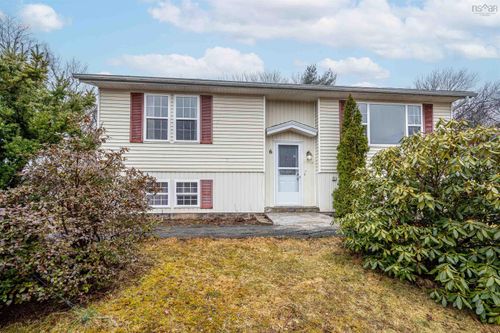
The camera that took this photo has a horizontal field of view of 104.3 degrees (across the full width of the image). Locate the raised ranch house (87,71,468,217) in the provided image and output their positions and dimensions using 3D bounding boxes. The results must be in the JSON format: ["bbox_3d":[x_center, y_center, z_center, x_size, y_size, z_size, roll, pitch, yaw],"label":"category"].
[{"bbox_3d":[0.850,-1.113,9.627,11.430,5.230,8.600,1,-1,-5],"label":"raised ranch house"}]

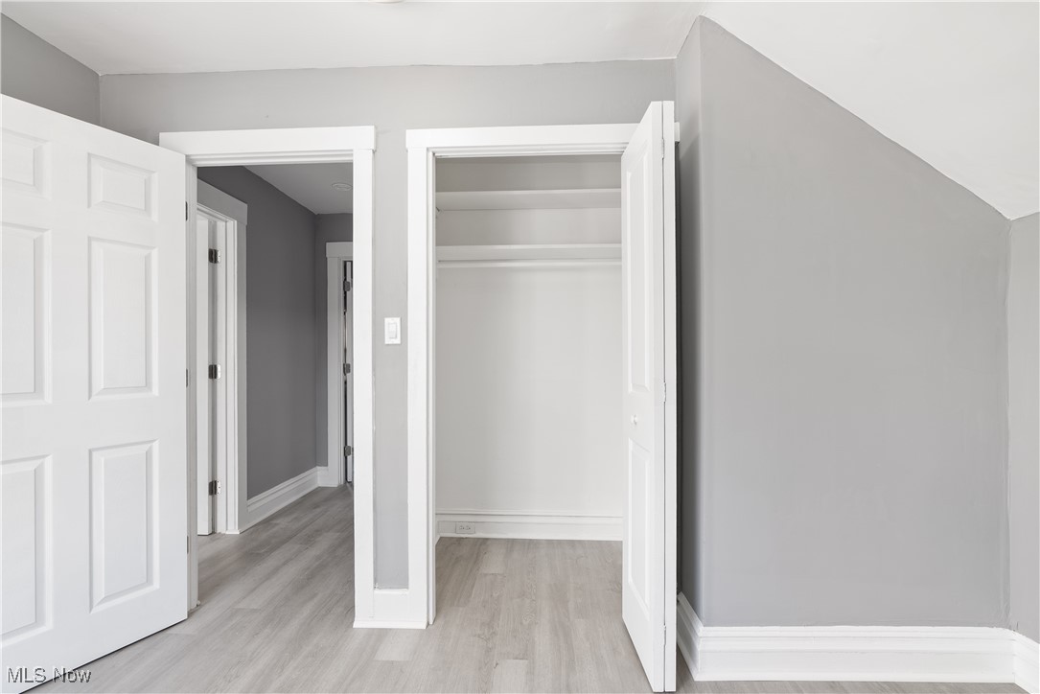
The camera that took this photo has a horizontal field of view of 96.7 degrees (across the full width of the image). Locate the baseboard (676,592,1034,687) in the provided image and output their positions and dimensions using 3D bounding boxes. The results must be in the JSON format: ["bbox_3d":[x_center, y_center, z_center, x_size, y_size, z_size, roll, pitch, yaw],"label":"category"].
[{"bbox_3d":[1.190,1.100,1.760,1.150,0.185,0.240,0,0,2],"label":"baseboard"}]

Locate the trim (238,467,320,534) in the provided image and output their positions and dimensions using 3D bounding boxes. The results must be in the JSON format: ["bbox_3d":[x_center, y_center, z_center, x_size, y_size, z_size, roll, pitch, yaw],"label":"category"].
[{"bbox_3d":[-1.825,1.157,3.580,0.035,0.178,1.060,0,0,2],"label":"trim"}]

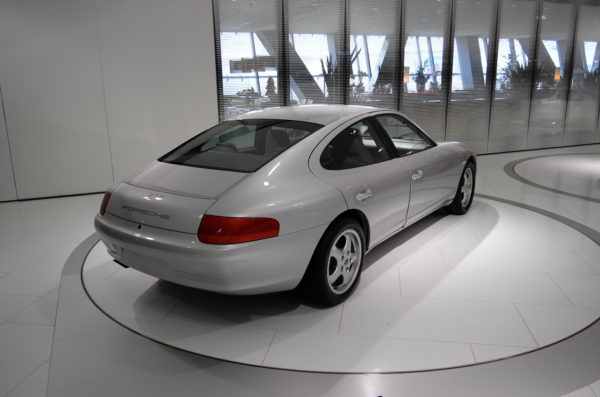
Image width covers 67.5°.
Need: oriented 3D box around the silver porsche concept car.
[{"bbox_3d":[0.375,-0.268,4.585,1.850,1.335,4.640,9,17,35],"label":"silver porsche concept car"}]

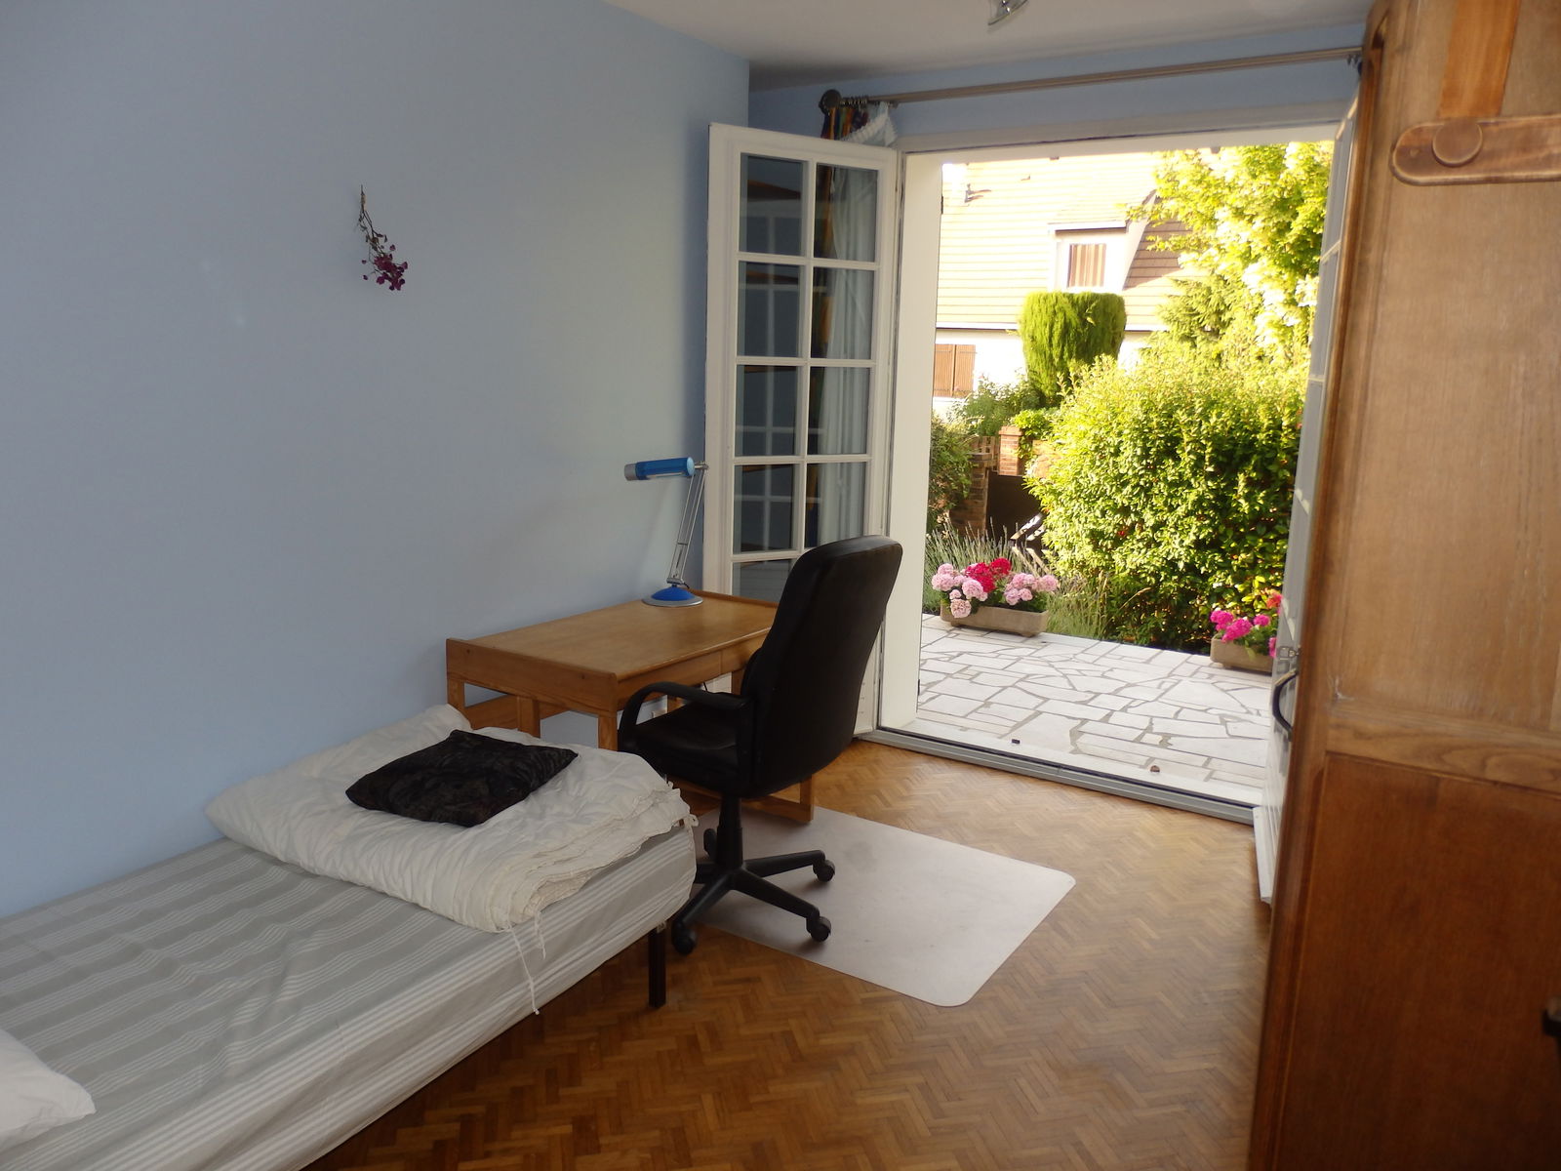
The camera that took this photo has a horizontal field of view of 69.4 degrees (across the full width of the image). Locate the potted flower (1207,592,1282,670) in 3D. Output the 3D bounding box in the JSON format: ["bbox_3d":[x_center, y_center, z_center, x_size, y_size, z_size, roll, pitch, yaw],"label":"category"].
[{"bbox_3d":[2.584,0.232,5.827,0.660,0.420,0.300,8,13,29],"label":"potted flower"}]

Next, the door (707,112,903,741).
[{"bbox_3d":[0.056,-0.467,4.092,0.735,2.175,0.060,-4,12,-27],"label":"door"}]

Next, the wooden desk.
[{"bbox_3d":[-0.396,0.463,3.337,0.570,0.745,1.020,8,13,29],"label":"wooden desk"}]

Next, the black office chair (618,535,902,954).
[{"bbox_3d":[-0.091,0.370,3.046,0.670,1.050,0.600,8,13,29],"label":"black office chair"}]

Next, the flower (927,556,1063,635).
[{"bbox_3d":[1.278,0.038,6.643,0.740,0.440,0.300,8,13,29],"label":"flower"}]

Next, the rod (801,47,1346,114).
[{"bbox_3d":[0.977,-1.615,3.595,1.930,0.085,0.100,8,13,29],"label":"rod"}]

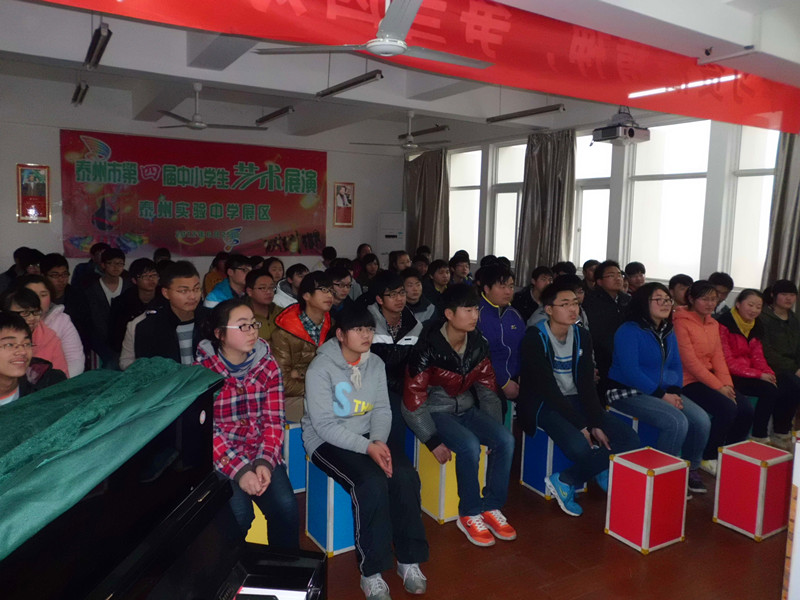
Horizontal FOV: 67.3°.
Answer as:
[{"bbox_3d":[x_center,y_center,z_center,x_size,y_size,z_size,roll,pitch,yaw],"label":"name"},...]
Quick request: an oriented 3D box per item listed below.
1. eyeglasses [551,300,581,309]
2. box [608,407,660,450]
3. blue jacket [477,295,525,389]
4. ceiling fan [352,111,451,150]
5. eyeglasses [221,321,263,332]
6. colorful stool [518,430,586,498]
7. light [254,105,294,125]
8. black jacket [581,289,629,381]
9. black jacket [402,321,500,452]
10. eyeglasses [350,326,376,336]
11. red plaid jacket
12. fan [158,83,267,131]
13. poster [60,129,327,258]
[{"bbox_3d":[1.035,0.028,3.759,0.140,0.040,0.140,-2,8,-27],"label":"eyeglasses"},{"bbox_3d":[1.590,0.954,4.060,0.304,0.427,0.251,-2,8,-27],"label":"box"},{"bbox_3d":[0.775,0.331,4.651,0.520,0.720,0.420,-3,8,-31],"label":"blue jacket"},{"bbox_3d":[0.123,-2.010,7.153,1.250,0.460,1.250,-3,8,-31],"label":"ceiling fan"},{"bbox_3d":[-0.744,0.128,2.838,0.140,0.045,0.140,7,9,37],"label":"eyeglasses"},{"bbox_3d":[0.926,0.924,3.586,0.294,0.398,0.238,-1,6,-27],"label":"colorful stool"},{"bbox_3d":[-1.556,-2.260,7.399,0.110,0.090,1.250,-3,8,-31],"label":"light"},{"bbox_3d":[1.861,0.282,5.423,0.520,0.740,0.420,-4,9,-39],"label":"black jacket"},{"bbox_3d":[0.271,0.446,3.100,0.450,0.600,0.360,-2,7,-32],"label":"black jacket"},{"bbox_3d":[-0.211,0.139,2.825,0.140,0.045,0.140,-3,7,-38],"label":"eyeglasses"},{"bbox_3d":[-0.747,0.541,2.870,0.450,0.660,0.380,-3,8,-31],"label":"red plaid jacket"},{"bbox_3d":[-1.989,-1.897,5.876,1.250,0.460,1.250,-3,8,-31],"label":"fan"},{"bbox_3d":[-2.834,-1.481,8.926,3.801,1.685,0.020,-3,8,-31],"label":"poster"}]

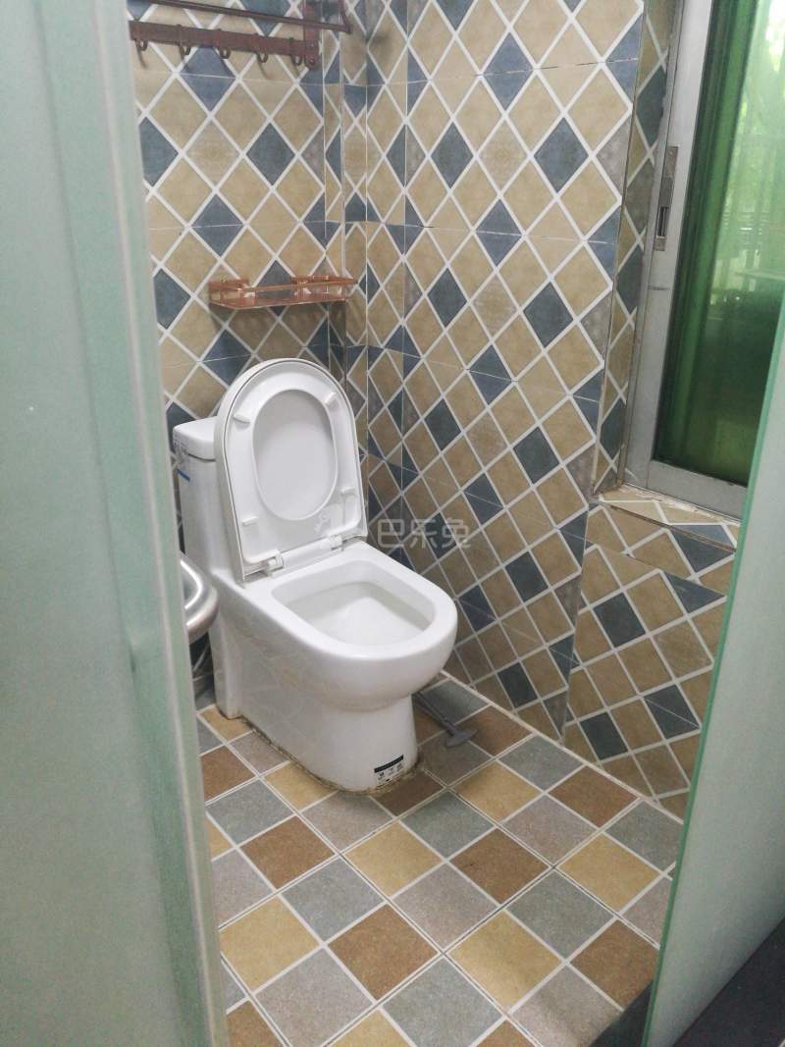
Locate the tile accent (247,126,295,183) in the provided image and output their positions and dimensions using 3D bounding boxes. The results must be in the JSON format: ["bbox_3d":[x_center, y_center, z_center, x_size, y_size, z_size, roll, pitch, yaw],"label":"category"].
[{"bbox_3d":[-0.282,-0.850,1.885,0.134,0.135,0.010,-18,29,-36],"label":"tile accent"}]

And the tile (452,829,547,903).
[{"bbox_3d":[0.214,0.683,1.628,0.141,0.010,0.141,-18,30,-37],"label":"tile"}]

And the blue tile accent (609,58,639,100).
[{"bbox_3d":[0.395,-0.763,1.411,0.010,0.066,0.064,-18,29,-36],"label":"blue tile accent"}]

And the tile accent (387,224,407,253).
[{"bbox_3d":[0.009,-0.682,1.960,0.010,0.064,0.067,-18,29,-37],"label":"tile accent"}]

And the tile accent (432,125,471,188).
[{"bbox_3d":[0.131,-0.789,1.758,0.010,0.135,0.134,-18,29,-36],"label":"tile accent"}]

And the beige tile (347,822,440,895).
[{"bbox_3d":[0.002,0.675,1.643,0.141,0.010,0.141,-18,30,-37],"label":"beige tile"}]

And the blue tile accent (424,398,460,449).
[{"bbox_3d":[0.124,-0.239,1.996,0.010,0.130,0.130,-18,29,-37],"label":"blue tile accent"}]

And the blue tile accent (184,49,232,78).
[{"bbox_3d":[-0.392,-0.981,1.726,0.130,0.064,0.010,-18,30,-37],"label":"blue tile accent"}]

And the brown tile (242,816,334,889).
[{"bbox_3d":[-0.211,0.665,1.651,0.135,0.010,0.135,-18,29,-37],"label":"brown tile"}]

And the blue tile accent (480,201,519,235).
[{"bbox_3d":[0.225,-0.640,1.701,0.010,0.067,0.132,-18,29,-37],"label":"blue tile accent"}]

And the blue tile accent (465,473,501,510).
[{"bbox_3d":[0.220,-0.084,1.939,0.010,0.064,0.130,-18,29,-37],"label":"blue tile accent"}]

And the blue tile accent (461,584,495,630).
[{"bbox_3d":[0.218,0.218,2.067,0.012,0.132,0.132,-18,29,-36],"label":"blue tile accent"}]

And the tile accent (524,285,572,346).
[{"bbox_3d":[0.320,-0.424,1.667,0.012,0.132,0.132,-18,29,-36],"label":"tile accent"}]

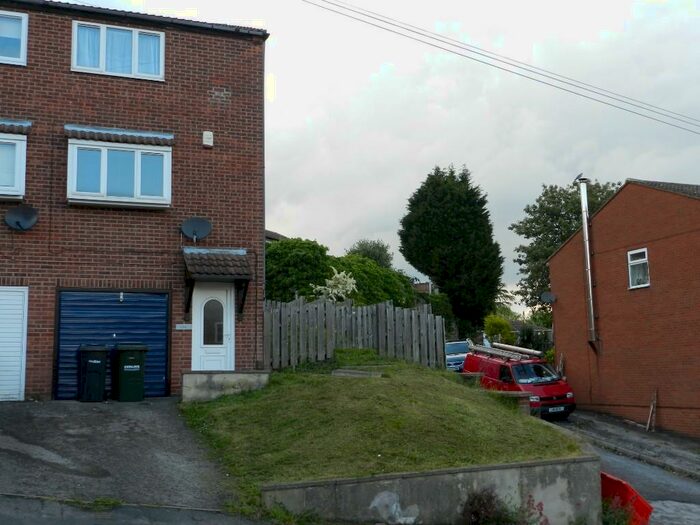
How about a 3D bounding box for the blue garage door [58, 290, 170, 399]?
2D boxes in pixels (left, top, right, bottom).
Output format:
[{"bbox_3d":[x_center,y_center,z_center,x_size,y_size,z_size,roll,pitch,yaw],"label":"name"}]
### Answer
[{"bbox_3d":[-4.404,1.536,14.353,2.000,2.000,0.090,2,-9,-21],"label":"blue garage door"}]

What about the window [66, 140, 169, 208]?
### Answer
[{"bbox_3d":[-4.378,-1.658,14.657,1.901,1.185,0.250,2,-9,-21],"label":"window"}]

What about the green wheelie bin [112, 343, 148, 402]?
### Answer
[{"bbox_3d":[-3.944,1.978,13.819,0.580,1.070,0.720,3,-9,-26],"label":"green wheelie bin"}]

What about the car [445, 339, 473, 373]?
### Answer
[{"bbox_3d":[4.534,4.142,33.500,1.750,1.480,4.200,-3,-1,9],"label":"car"}]

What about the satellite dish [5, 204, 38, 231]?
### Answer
[{"bbox_3d":[-5.851,-0.793,13.686,0.600,0.470,0.380,0,-8,-9],"label":"satellite dish"}]

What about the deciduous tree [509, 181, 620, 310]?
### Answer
[{"bbox_3d":[12.162,0.492,42.000,6.800,9.800,6.800,-4,-9,15],"label":"deciduous tree"}]

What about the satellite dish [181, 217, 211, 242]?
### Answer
[{"bbox_3d":[-2.956,-0.654,14.777,0.600,0.470,0.380,0,-8,-9],"label":"satellite dish"}]

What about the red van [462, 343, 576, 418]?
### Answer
[{"bbox_3d":[5.809,4.117,26.814,1.880,2.120,4.750,-1,-3,-18],"label":"red van"}]

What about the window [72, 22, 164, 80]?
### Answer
[{"bbox_3d":[-4.539,-4.143,15.133,1.750,1.030,0.100,2,-9,-21],"label":"window"}]

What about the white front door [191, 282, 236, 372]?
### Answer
[{"bbox_3d":[-2.655,1.383,14.998,0.836,2.039,0.090,2,-9,-21],"label":"white front door"}]

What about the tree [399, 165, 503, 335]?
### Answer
[{"bbox_3d":[4.839,-0.144,37.000,5.008,9.149,5.008,0,-8,-10],"label":"tree"}]

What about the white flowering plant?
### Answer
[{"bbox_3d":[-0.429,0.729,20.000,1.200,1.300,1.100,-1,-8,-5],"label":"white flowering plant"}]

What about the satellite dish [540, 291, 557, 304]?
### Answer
[{"bbox_3d":[7.104,1.260,27.500,0.580,0.520,0.360,0,-8,-10],"label":"satellite dish"}]

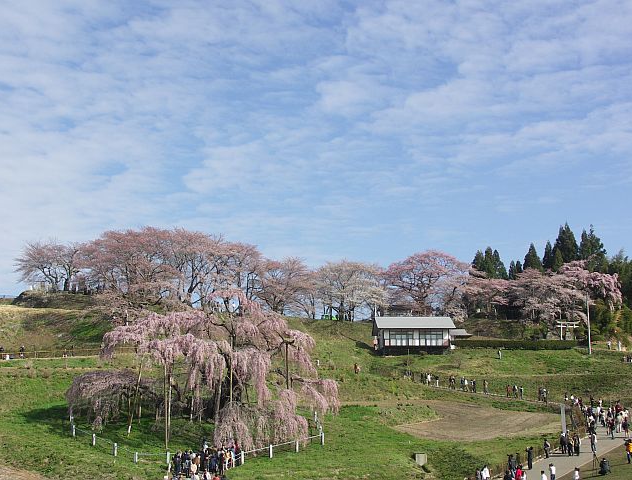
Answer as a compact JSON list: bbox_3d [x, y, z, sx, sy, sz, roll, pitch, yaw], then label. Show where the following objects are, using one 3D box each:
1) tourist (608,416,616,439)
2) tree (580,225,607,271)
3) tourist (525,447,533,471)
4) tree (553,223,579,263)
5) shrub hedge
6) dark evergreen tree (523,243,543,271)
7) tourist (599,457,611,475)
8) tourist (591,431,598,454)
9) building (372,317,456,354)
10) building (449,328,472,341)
[{"bbox_3d":[24.055,15.293,66.000,0.500,1.650,0.450,0,-5,-6],"label":"tourist"},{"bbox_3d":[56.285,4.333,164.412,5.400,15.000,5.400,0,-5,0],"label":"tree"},{"bbox_3d":[15.490,15.928,59.300,0.500,1.680,0.520,-3,-5,30],"label":"tourist"},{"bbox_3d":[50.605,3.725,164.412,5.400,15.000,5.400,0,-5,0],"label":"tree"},{"bbox_3d":[32.371,16.956,132.000,20.300,1.600,1.400,0,-5,5],"label":"shrub hedge"},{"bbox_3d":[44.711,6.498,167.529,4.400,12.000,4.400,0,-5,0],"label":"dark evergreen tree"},{"bbox_3d":[20.178,15.815,56.800,0.800,1.150,0.700,-2,-5,25],"label":"tourist"},{"bbox_3d":[21.397,15.558,62.500,0.450,1.680,0.550,0,-5,-6],"label":"tourist"},{"bbox_3d":[15.900,15.261,130.000,12.000,5.900,8.000,0,-5,0],"label":"building"},{"bbox_3d":[24.519,16.574,139.000,4.200,3.000,3.800,0,-5,0],"label":"building"}]

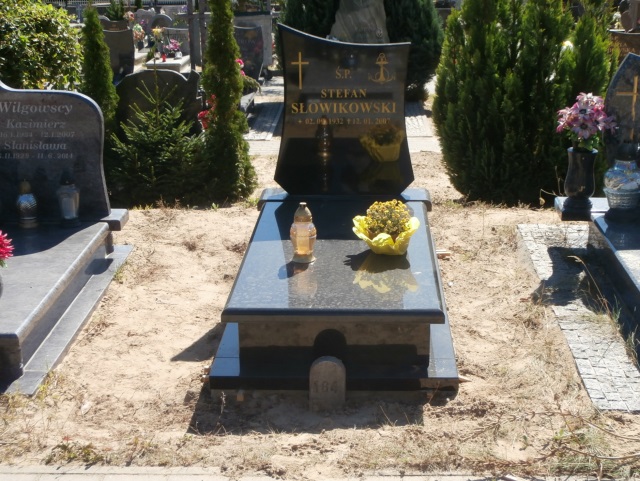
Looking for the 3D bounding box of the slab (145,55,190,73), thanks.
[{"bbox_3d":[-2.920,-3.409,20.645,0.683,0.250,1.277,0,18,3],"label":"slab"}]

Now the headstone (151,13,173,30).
[{"bbox_3d":[-3.811,-5.109,25.678,0.532,0.800,0.120,0,18,3],"label":"headstone"}]

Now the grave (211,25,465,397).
[{"bbox_3d":[0.084,-0.249,4.459,0.891,1.170,1.778,0,18,3],"label":"grave"}]

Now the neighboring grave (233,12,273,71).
[{"bbox_3d":[-1.108,-3.155,16.705,0.740,0.880,0.150,0,18,3],"label":"neighboring grave"}]

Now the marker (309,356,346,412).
[{"bbox_3d":[0.028,0.506,3.727,0.128,0.193,0.048,0,18,3],"label":"marker"}]

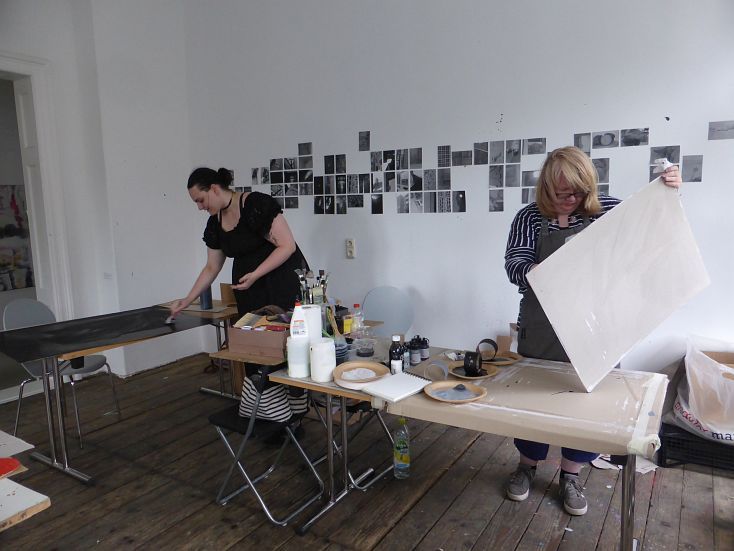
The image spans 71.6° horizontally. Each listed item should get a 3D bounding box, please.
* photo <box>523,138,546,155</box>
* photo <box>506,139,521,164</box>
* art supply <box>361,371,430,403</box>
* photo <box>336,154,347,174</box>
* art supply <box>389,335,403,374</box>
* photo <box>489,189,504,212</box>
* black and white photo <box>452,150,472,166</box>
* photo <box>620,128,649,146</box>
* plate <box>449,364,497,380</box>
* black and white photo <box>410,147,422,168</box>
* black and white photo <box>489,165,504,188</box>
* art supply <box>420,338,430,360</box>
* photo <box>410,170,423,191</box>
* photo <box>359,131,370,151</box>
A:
[{"bbox_3d":[1.118,-0.857,3.395,0.151,0.101,0.010,4,8,32],"label":"photo"},{"bbox_3d":[0.957,-0.806,3.320,0.099,0.146,0.006,4,9,33],"label":"photo"},{"bbox_3d":[0.122,0.437,1.991,0.176,0.014,0.259,6,10,43],"label":"art supply"},{"bbox_3d":[-0.200,-0.871,3.989,0.096,0.145,0.004,4,9,33],"label":"photo"},{"bbox_3d":[0.135,0.367,2.330,0.065,0.188,0.065,-1,8,0],"label":"art supply"},{"bbox_3d":[0.854,-0.490,3.352,0.096,0.145,0.004,4,9,33],"label":"photo"},{"bbox_3d":[0.686,-0.841,3.669,0.151,0.101,0.010,4,8,32],"label":"black and white photo"},{"bbox_3d":[1.613,-0.829,3.060,0.150,0.100,0.006,4,9,31],"label":"photo"},{"bbox_3d":[0.461,0.424,2.206,0.219,0.025,0.219,-1,8,0],"label":"plate"},{"bbox_3d":[0.370,-0.877,3.828,0.100,0.150,0.006,4,9,31],"label":"black and white photo"},{"bbox_3d":[0.905,-0.686,3.553,0.101,0.151,0.010,4,8,32],"label":"black and white photo"},{"bbox_3d":[0.268,0.339,2.355,0.042,0.102,0.042,0,8,6],"label":"art supply"},{"bbox_3d":[0.375,-0.719,3.881,0.101,0.151,0.010,4,8,32],"label":"photo"},{"bbox_3d":[-0.016,-1.032,3.925,0.099,0.146,0.006,4,9,33],"label":"photo"}]

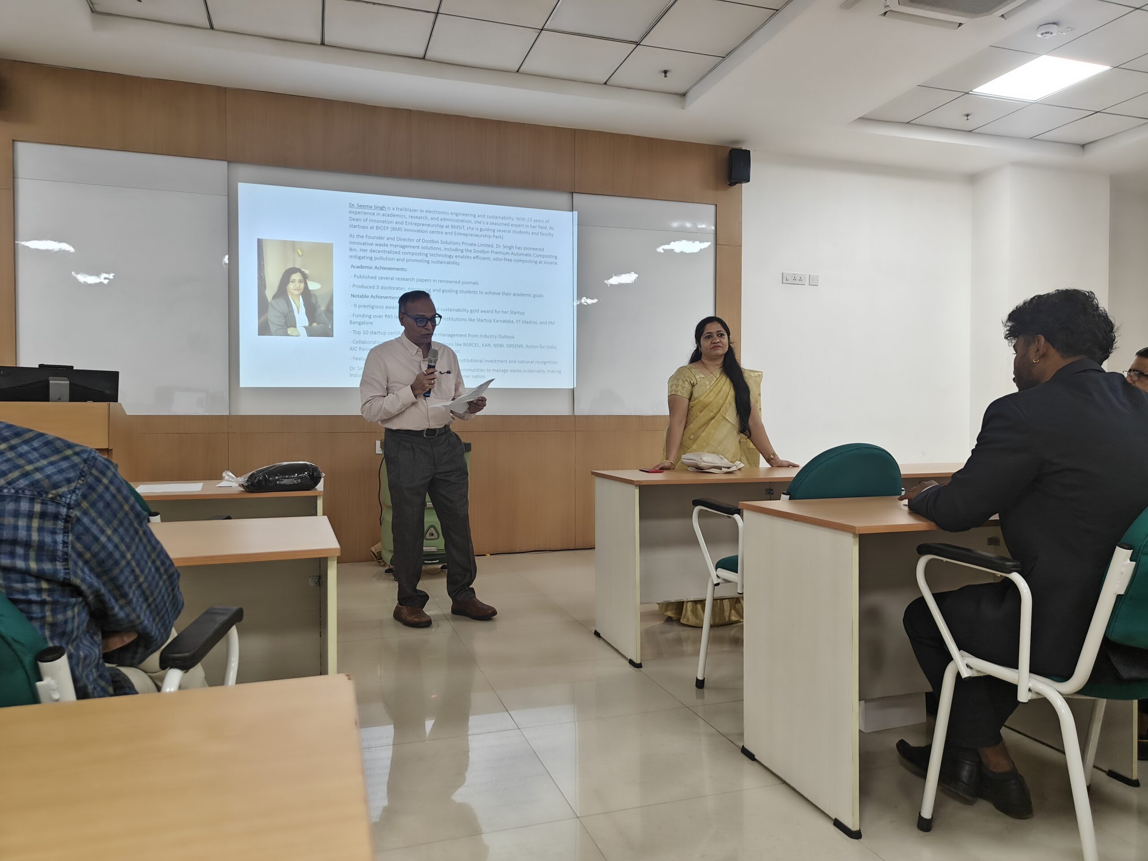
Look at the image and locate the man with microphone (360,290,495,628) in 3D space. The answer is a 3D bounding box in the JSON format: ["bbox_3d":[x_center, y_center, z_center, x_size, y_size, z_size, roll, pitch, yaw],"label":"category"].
[{"bbox_3d":[-0.714,0.127,3.830,0.520,1.610,0.450,-1,1,-41],"label":"man with microphone"}]

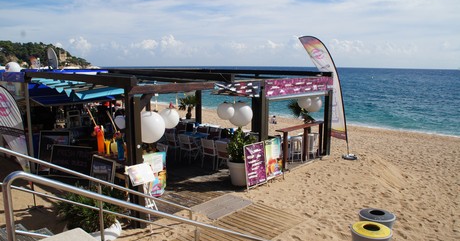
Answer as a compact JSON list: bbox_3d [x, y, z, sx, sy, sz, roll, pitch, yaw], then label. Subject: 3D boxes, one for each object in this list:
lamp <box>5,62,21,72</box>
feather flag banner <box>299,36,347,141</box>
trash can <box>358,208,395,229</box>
[{"bbox_3d":[-6.232,-1.477,9.896,0.375,0.375,0.375,0,9,0],"label":"lamp"},{"bbox_3d":[2.995,-1.046,11.136,1.653,3.304,0.150,4,10,24],"label":"feather flag banner"},{"bbox_3d":[2.129,1.769,5.024,0.500,0.800,0.500,0,9,0],"label":"trash can"}]

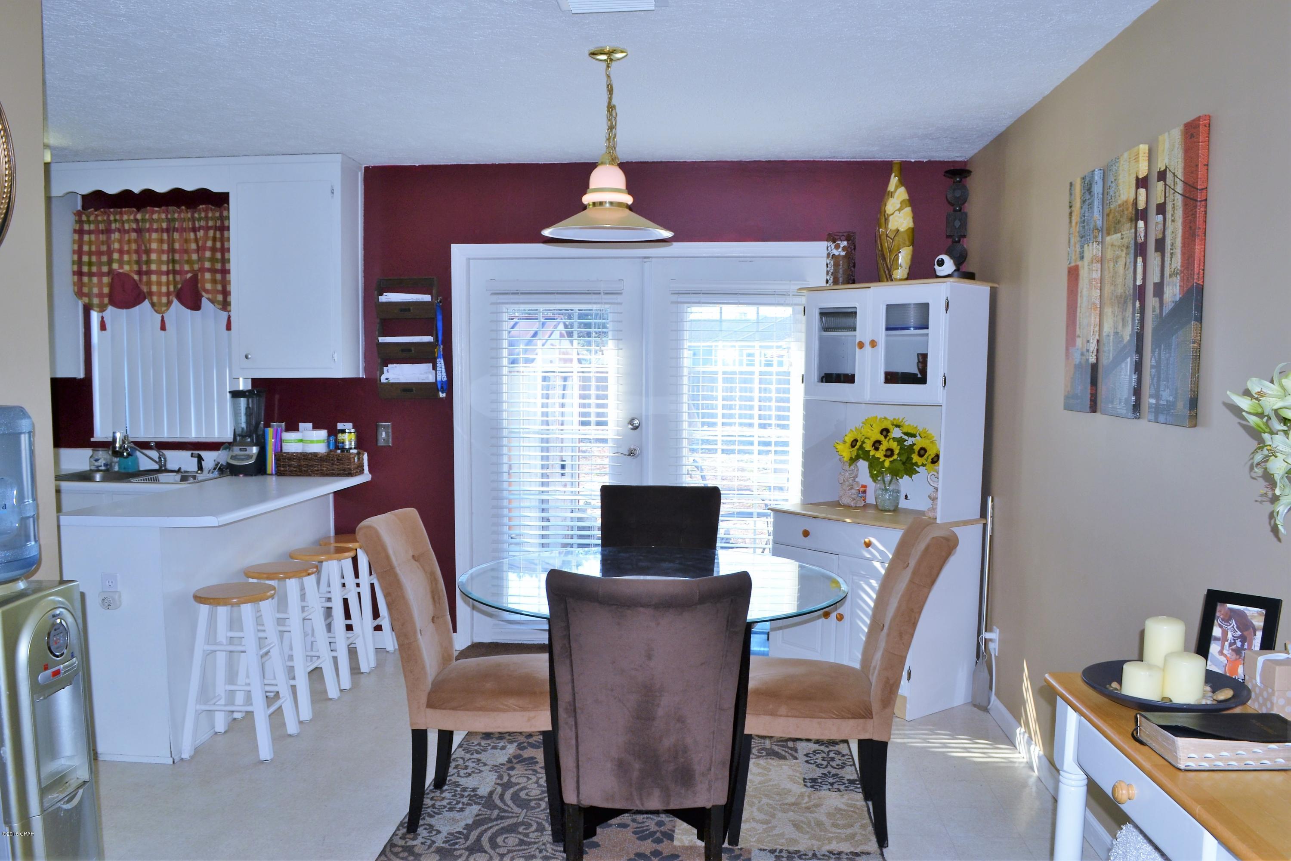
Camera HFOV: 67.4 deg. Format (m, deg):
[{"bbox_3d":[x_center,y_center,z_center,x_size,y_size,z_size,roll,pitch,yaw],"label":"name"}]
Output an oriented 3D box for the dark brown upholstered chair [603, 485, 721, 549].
[{"bbox_3d":[0.037,0.735,3.725,0.485,0.980,0.630,1,4,4],"label":"dark brown upholstered chair"}]

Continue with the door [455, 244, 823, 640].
[{"bbox_3d":[-0.004,0.109,4.883,1.959,2.075,0.110,1,4,4],"label":"door"}]

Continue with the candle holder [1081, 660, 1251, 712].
[{"bbox_3d":[1.075,0.547,2.013,0.310,0.045,0.310,0,4,4],"label":"candle holder"}]

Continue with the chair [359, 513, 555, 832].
[{"bbox_3d":[-0.539,0.768,3.188,0.640,0.976,0.450,1,4,4],"label":"chair"}]

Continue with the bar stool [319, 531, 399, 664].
[{"bbox_3d":[-1.458,0.841,4.826,0.340,0.600,0.320,0,4,4],"label":"bar stool"}]

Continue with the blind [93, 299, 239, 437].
[{"bbox_3d":[-2.450,-0.415,4.983,0.860,0.950,0.060,0,4,4],"label":"blind"}]

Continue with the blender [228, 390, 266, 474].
[{"bbox_3d":[-1.978,0.014,4.833,0.170,0.415,0.190,0,4,4],"label":"blender"}]

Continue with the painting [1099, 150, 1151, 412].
[{"bbox_3d":[1.377,-0.416,2.792,0.026,0.752,0.225,1,4,4],"label":"painting"}]

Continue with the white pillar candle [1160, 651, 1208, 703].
[{"bbox_3d":[1.156,0.533,2.076,0.076,0.092,0.076,1,4,4],"label":"white pillar candle"}]

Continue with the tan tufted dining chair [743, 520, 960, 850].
[{"bbox_3d":[0.597,0.772,3.089,0.660,0.970,0.460,0,4,4],"label":"tan tufted dining chair"}]

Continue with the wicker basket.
[{"bbox_3d":[-1.625,0.164,4.866,0.370,0.120,0.180,0,4,4],"label":"wicker basket"}]

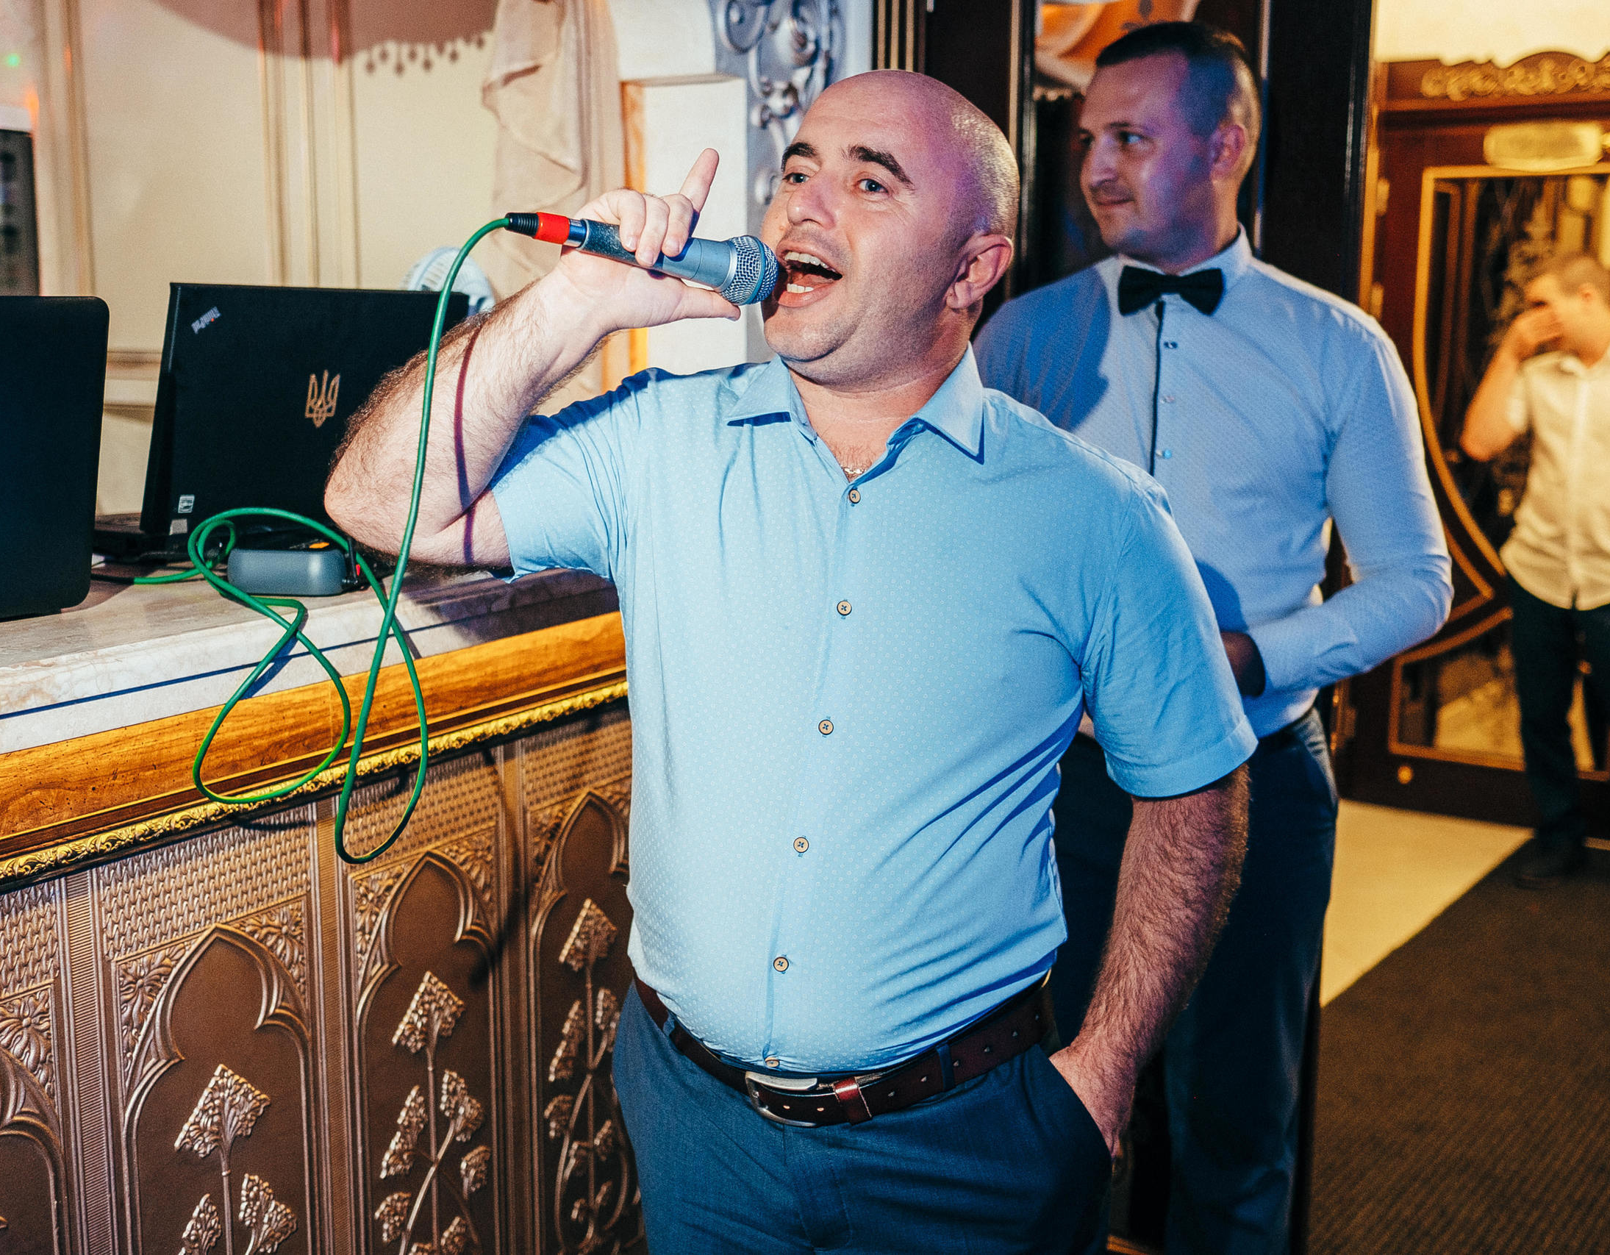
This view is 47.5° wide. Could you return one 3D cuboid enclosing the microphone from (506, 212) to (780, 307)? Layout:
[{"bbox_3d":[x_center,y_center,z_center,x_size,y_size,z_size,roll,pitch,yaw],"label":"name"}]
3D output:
[{"bbox_3d":[-0.114,-0.272,1.315,0.212,0.051,0.051,7,12,-30],"label":"microphone"}]

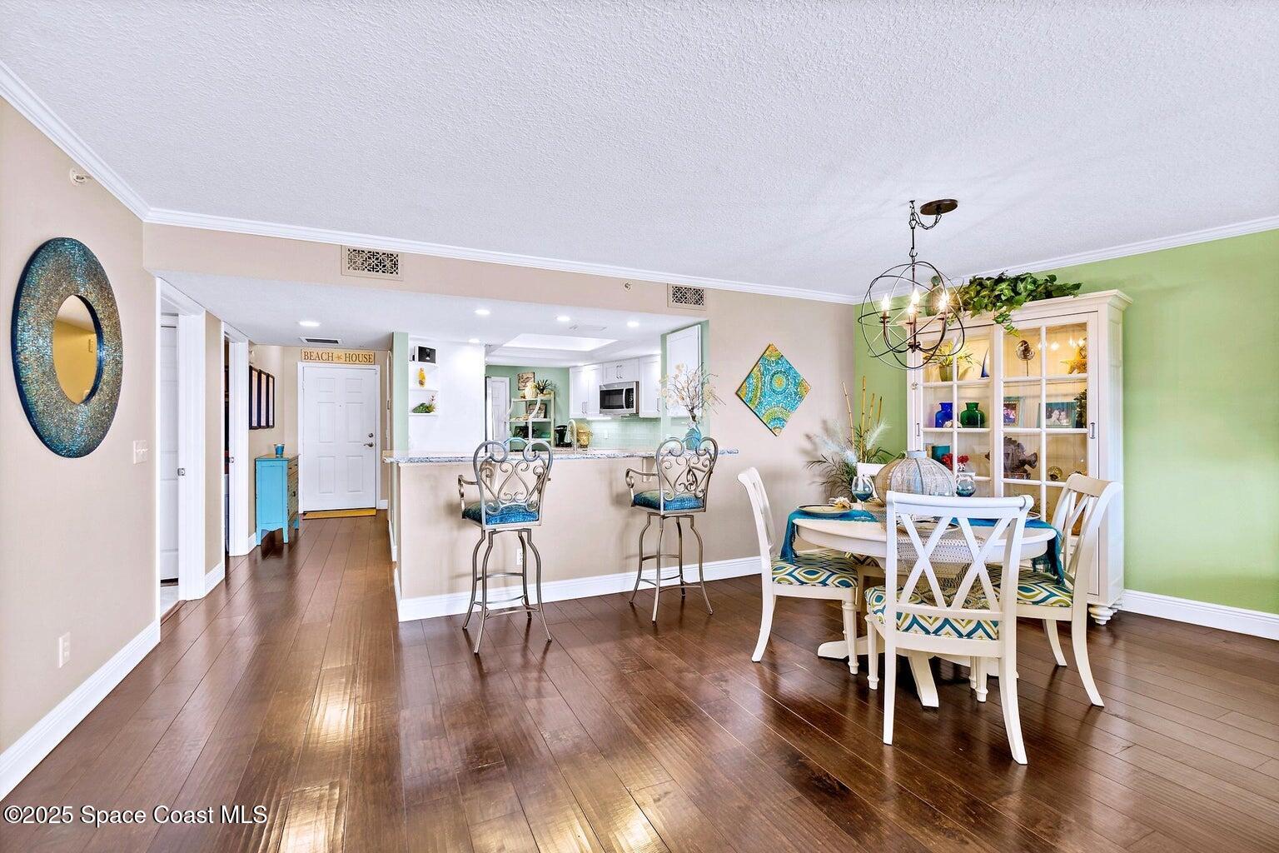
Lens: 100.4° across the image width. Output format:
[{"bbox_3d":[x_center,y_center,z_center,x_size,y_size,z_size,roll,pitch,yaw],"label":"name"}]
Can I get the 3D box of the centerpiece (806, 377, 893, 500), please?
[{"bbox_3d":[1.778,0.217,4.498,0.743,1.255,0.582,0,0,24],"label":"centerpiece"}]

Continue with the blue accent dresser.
[{"bbox_3d":[-4.053,0.797,6.013,0.290,0.885,0.900,0,0,-26],"label":"blue accent dresser"}]

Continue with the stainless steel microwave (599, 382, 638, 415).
[{"bbox_3d":[-0.152,-0.368,7.260,0.400,0.415,0.762,0,0,-41],"label":"stainless steel microwave"}]

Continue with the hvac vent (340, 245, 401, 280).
[{"bbox_3d":[-1.683,-1.020,3.336,0.350,0.185,0.020,0,0,-24],"label":"hvac vent"}]

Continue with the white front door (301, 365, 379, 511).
[{"bbox_3d":[-4.330,0.195,7.700,0.940,2.060,0.050,0,0,-25],"label":"white front door"}]

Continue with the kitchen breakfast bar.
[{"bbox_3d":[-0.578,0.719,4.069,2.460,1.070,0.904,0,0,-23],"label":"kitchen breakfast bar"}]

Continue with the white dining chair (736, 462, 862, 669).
[{"bbox_3d":[0.888,0.749,2.989,0.592,0.999,0.482,0,0,16],"label":"white dining chair"}]

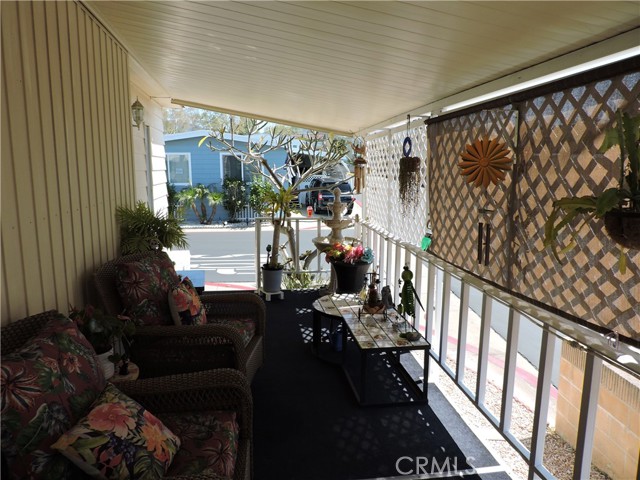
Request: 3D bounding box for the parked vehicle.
[{"bbox_3d":[0.502,-2.509,25.303,1.950,1.880,4.900,-1,9,-9],"label":"parked vehicle"}]

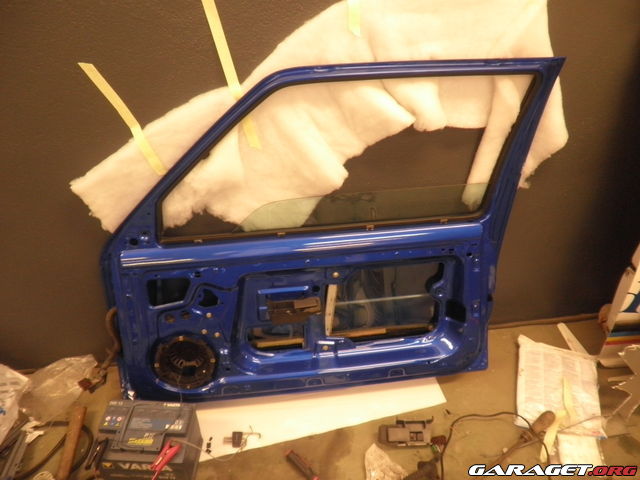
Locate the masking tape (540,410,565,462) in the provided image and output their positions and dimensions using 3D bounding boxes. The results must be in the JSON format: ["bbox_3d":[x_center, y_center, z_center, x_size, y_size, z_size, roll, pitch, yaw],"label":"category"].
[{"bbox_3d":[0.729,0.612,1.504,0.031,0.022,0.175,25,43,27],"label":"masking tape"}]

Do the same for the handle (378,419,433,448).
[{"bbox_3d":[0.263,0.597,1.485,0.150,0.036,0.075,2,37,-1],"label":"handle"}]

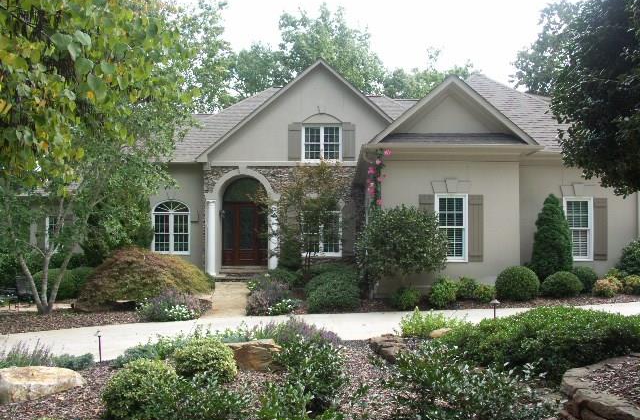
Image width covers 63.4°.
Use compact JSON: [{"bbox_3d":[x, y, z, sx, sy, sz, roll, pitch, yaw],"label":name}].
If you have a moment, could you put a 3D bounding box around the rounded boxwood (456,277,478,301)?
[{"bbox_3d":[4.188,2.229,14.700,0.660,0.700,0.660,0,-1,-4],"label":"rounded boxwood"}]

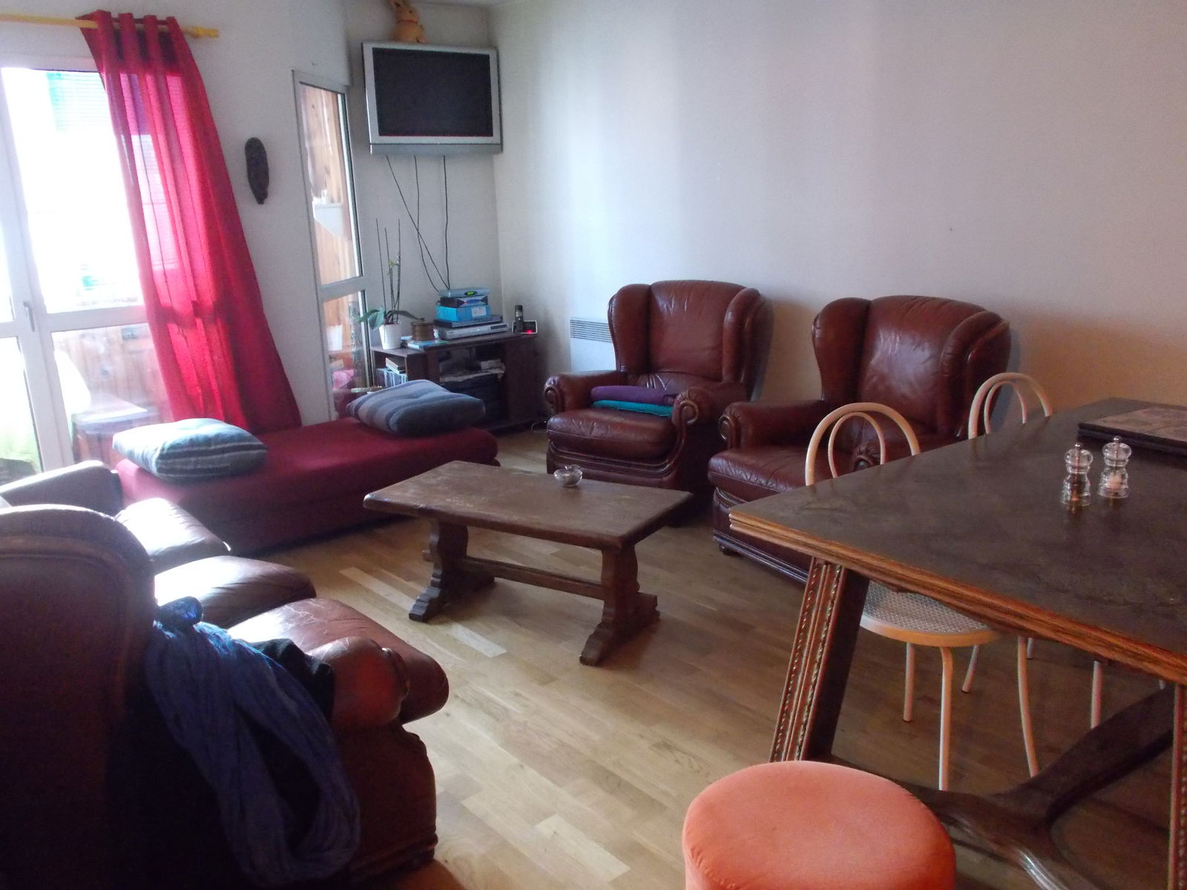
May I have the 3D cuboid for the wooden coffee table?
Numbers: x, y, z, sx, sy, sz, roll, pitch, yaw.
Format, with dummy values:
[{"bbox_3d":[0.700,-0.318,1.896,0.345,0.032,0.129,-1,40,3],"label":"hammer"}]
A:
[{"bbox_3d":[-0.213,0.387,3.512,1.003,0.446,0.488,6,17,31],"label":"wooden coffee table"}]

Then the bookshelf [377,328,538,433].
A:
[{"bbox_3d":[-0.827,-0.370,6.372,0.930,0.530,0.410,-14,18,-37],"label":"bookshelf"}]

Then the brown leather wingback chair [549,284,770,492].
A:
[{"bbox_3d":[0.300,-0.245,4.811,0.840,0.970,0.810,9,18,37],"label":"brown leather wingback chair"}]

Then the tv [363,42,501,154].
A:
[{"bbox_3d":[-0.873,-1.851,5.542,0.815,0.545,0.110,-15,19,-38],"label":"tv"}]

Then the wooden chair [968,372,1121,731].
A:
[{"bbox_3d":[1.294,0.278,2.777,0.410,0.890,0.480,-13,18,-34],"label":"wooden chair"}]

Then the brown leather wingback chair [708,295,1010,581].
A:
[{"bbox_3d":[0.981,-0.039,3.895,0.810,0.970,0.840,-11,17,-29],"label":"brown leather wingback chair"}]

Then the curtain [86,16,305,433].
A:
[{"bbox_3d":[-1.772,-0.782,4.721,0.750,2.200,0.160,-14,18,-37],"label":"curtain"}]

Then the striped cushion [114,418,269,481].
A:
[{"bbox_3d":[-1.764,0.007,4.492,0.460,0.140,0.600,-14,18,-37],"label":"striped cushion"}]

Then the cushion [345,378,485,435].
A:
[{"bbox_3d":[-0.881,-0.178,5.033,0.470,0.145,0.590,-14,18,-37],"label":"cushion"}]

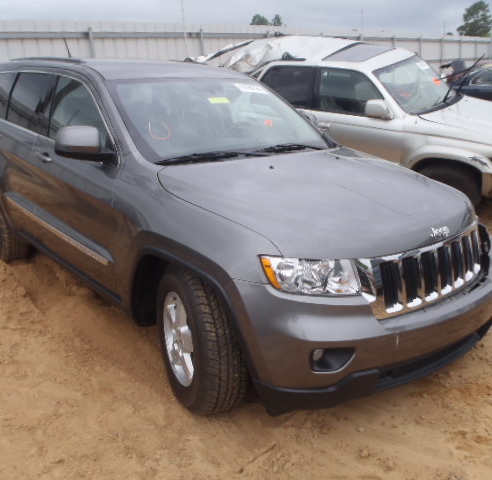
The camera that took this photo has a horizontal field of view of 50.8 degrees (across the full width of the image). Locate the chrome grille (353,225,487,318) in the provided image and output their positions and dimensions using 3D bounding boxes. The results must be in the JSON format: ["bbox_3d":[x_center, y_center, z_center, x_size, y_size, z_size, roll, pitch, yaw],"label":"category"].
[{"bbox_3d":[0.867,0.140,2.410,0.990,0.310,0.190,-13,21,-39],"label":"chrome grille"}]

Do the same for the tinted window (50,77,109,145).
[{"bbox_3d":[-0.970,-0.765,3.063,0.090,0.420,0.950,7,8,-43],"label":"tinted window"}]

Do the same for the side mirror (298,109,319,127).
[{"bbox_3d":[0.504,-0.927,4.058,0.260,0.200,0.210,-13,21,-39],"label":"side mirror"}]

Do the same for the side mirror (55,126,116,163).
[{"bbox_3d":[-0.908,-0.529,2.825,0.260,0.200,0.220,-13,21,-39],"label":"side mirror"}]

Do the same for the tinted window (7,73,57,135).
[{"bbox_3d":[-1.513,-0.976,3.669,0.090,0.420,0.840,7,8,-43],"label":"tinted window"}]

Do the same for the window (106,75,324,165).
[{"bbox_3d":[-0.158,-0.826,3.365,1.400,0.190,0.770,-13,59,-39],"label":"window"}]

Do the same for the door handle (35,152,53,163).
[{"bbox_3d":[-1.297,-0.523,3.318,0.060,0.050,0.240,-13,21,-39],"label":"door handle"}]

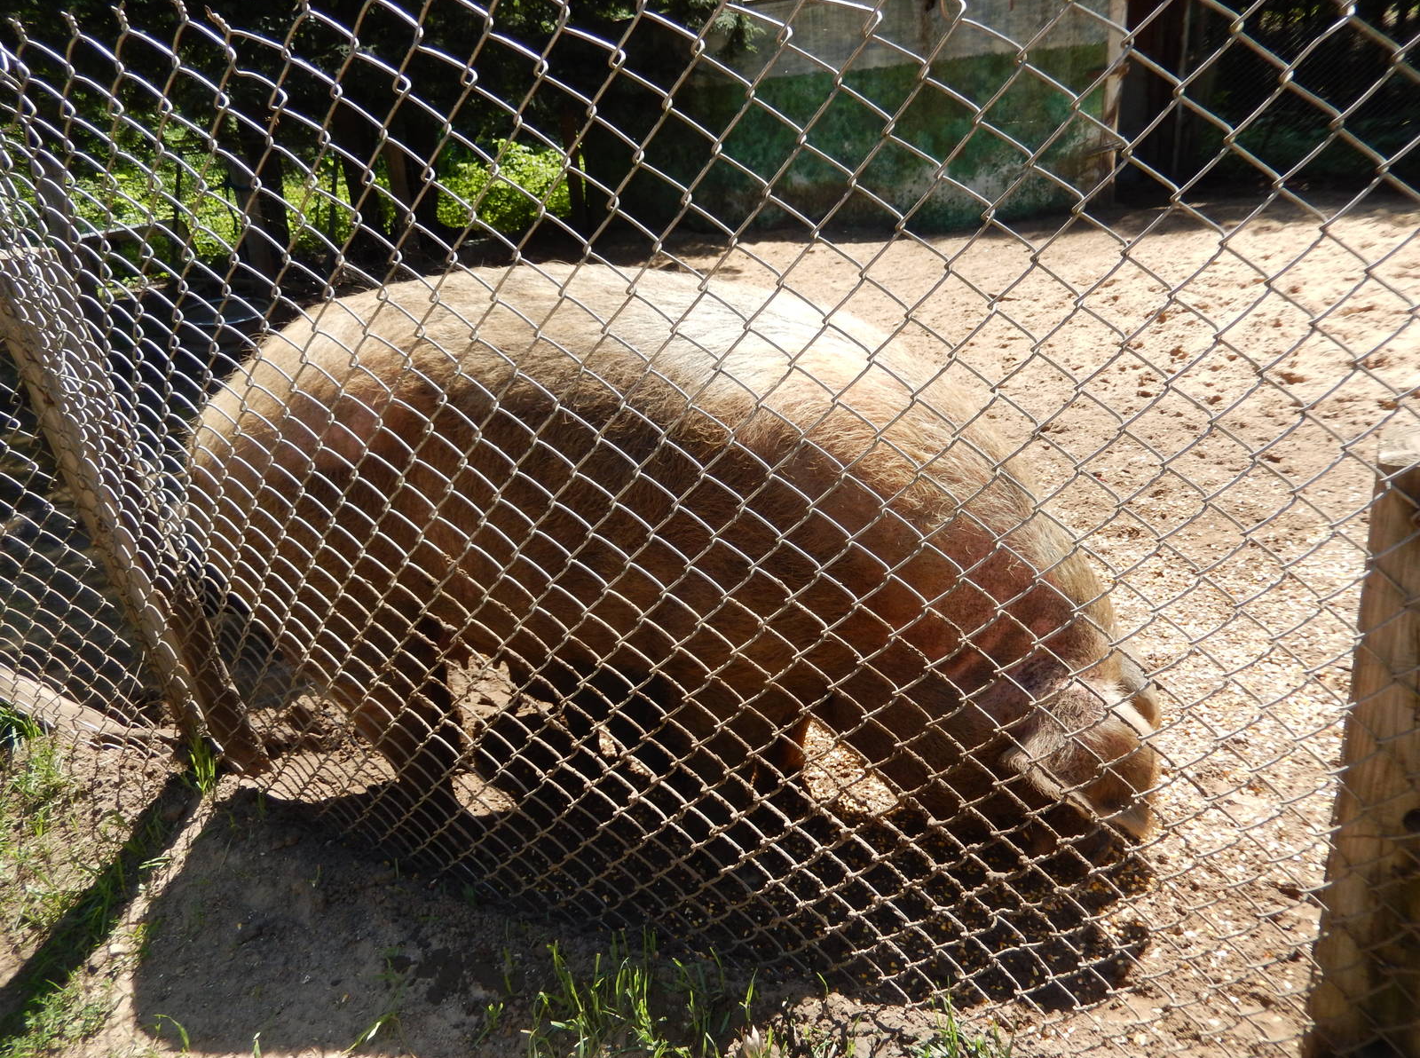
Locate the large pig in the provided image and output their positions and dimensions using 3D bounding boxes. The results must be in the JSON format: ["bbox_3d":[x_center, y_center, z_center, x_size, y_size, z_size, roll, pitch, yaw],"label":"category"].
[{"bbox_3d":[-0.143,0.035,1.800,1.770,0.880,0.590,5,24,18],"label":"large pig"}]

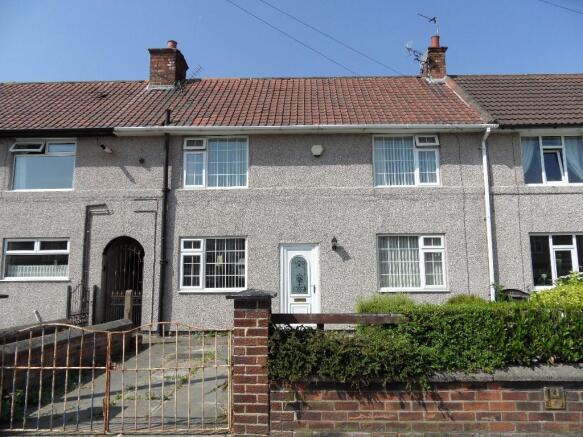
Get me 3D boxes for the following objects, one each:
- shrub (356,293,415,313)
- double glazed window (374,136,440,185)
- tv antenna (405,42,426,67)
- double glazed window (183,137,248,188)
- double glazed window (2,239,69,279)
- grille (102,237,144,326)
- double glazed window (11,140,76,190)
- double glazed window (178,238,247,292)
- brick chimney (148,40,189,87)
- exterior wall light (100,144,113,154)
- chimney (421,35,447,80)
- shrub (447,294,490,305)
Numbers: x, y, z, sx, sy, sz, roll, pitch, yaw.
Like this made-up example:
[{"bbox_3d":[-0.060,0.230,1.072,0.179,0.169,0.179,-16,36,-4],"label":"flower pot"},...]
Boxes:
[{"bbox_3d":[1.711,1.875,7.307,1.069,1.042,0.962,0,-6,1],"label":"shrub"},{"bbox_3d":[2.843,-1.411,9.999,1.620,1.300,0.120,0,-6,1],"label":"double glazed window"},{"bbox_3d":[3.993,-5.317,12.982,0.720,0.520,0.350,3,-7,-30],"label":"tv antenna"},{"bbox_3d":[-1.912,-1.423,10.349,1.657,1.363,0.100,0,-6,0],"label":"double glazed window"},{"bbox_3d":[-6.241,1.002,9.895,1.650,1.020,0.120,0,-6,1],"label":"double glazed window"},{"bbox_3d":[-4.117,1.571,9.883,1.050,2.250,0.280,0,-6,1],"label":"grille"},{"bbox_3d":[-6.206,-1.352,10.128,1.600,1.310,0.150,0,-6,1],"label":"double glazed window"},{"bbox_3d":[-1.881,1.101,9.804,1.630,1.290,0.120,0,-6,1],"label":"double glazed window"},{"bbox_3d":[-4.181,-5.157,13.818,0.930,1.950,1.330,0,-6,1],"label":"brick chimney"},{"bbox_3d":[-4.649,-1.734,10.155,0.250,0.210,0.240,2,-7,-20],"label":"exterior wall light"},{"bbox_3d":[4.733,-5.278,13.460,0.602,1.805,0.850,0,-6,0],"label":"chimney"},{"bbox_3d":[3.181,1.880,7.279,0.809,1.008,0.728,0,-6,1],"label":"shrub"}]

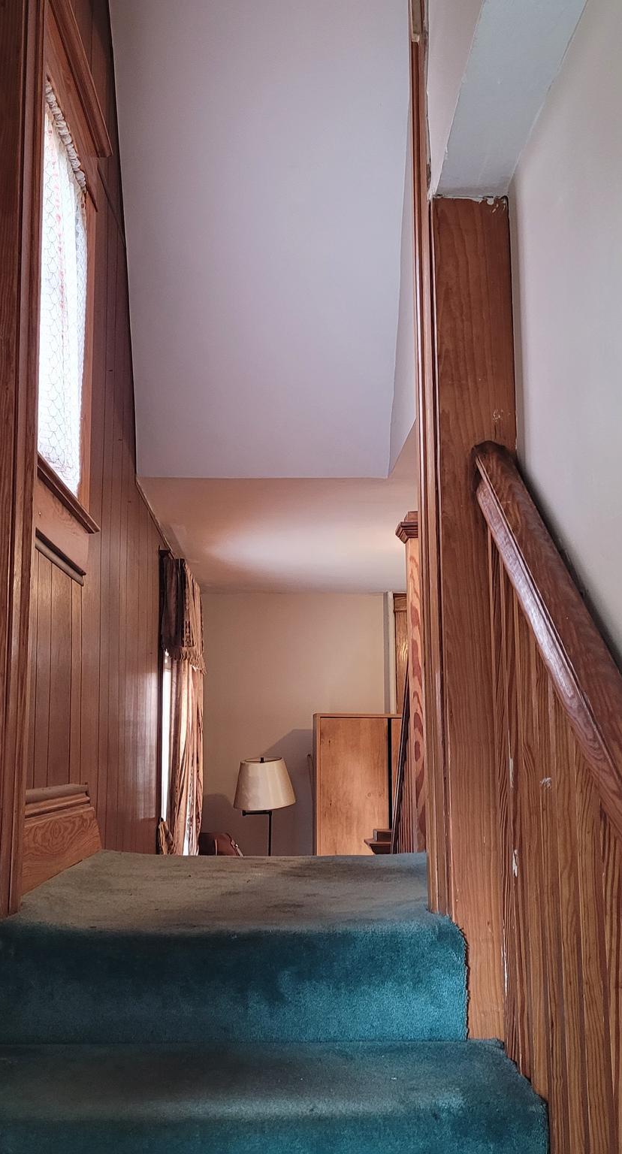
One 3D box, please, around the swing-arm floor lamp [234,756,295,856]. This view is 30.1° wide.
[{"bbox_3d":[-0.231,1.653,5.713,0.320,1.500,0.320,0,-9,-2],"label":"swing-arm floor lamp"}]

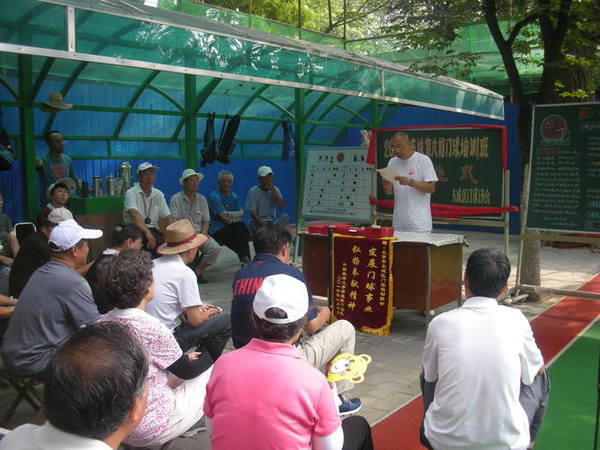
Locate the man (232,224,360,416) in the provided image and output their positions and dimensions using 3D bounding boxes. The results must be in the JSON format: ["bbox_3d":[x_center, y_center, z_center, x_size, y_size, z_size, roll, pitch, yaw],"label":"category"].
[{"bbox_3d":[-0.040,0.540,3.420,0.800,1.060,0.580,-5,8,-40],"label":"man"}]

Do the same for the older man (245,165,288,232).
[{"bbox_3d":[-0.420,-0.107,7.988,0.520,1.310,0.650,-5,8,-37],"label":"older man"}]

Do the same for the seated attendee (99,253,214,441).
[{"bbox_3d":[-0.600,0.610,2.665,0.500,1.070,0.740,5,8,37],"label":"seated attendee"}]

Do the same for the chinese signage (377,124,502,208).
[{"bbox_3d":[1.475,-0.596,6.520,1.380,0.880,0.080,3,7,24],"label":"chinese signage"}]

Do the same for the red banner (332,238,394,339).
[{"bbox_3d":[0.515,0.487,5.046,0.580,0.770,0.050,4,8,33],"label":"red banner"}]

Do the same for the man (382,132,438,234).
[{"bbox_3d":[1.158,-0.107,6.300,0.580,1.700,0.460,4,8,31],"label":"man"}]

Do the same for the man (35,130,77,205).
[{"bbox_3d":[-2.579,-0.119,6.400,0.550,1.700,0.400,-4,7,-30],"label":"man"}]

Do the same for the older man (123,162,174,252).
[{"bbox_3d":[-1.530,0.064,6.300,0.580,1.360,0.750,-4,8,-33],"label":"older man"}]

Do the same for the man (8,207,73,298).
[{"bbox_3d":[-1.880,0.381,4.823,0.750,1.060,0.500,-1,7,-12],"label":"man"}]

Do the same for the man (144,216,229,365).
[{"bbox_3d":[-0.660,0.491,3.900,0.800,1.050,0.540,-4,8,-35],"label":"man"}]

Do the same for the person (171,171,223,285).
[{"bbox_3d":[-1.140,0.020,6.950,0.560,1.300,0.780,-5,8,-37],"label":"person"}]

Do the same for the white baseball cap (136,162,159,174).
[{"bbox_3d":[-1.602,-0.594,6.374,0.260,0.125,0.180,4,8,33],"label":"white baseball cap"}]

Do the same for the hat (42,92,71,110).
[{"bbox_3d":[-2.478,-1.262,6.200,0.320,0.160,0.330,-4,8,-33],"label":"hat"}]

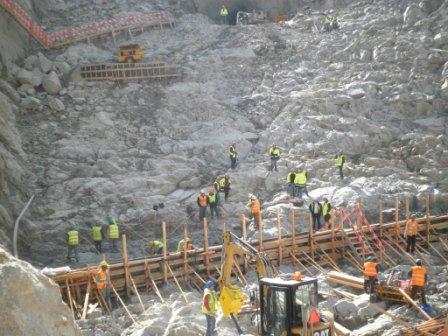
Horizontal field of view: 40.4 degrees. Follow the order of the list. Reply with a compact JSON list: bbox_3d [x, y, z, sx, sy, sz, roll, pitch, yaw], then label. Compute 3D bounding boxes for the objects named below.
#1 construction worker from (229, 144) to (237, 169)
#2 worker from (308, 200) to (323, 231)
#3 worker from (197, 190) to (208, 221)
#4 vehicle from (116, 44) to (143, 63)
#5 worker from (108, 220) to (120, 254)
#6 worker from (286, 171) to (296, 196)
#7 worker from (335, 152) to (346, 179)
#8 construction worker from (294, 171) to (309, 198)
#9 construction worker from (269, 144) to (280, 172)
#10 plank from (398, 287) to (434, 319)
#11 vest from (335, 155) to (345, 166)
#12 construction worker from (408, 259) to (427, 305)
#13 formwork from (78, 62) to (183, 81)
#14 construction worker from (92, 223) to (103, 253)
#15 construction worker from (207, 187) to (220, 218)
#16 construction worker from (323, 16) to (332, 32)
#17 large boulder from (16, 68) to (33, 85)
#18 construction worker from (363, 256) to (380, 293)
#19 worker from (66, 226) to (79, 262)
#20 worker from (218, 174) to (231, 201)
[{"bbox_3d":[0.622,-0.773,41.600,0.450,1.740,0.520,0,7,25],"label":"construction worker"},{"bbox_3d":[4.993,2.540,32.941,0.620,1.770,0.380,1,11,9],"label":"worker"},{"bbox_3d":[-1.194,2.121,34.263,0.580,1.760,0.380,-3,11,-12],"label":"worker"},{"bbox_3d":[-8.440,-10.241,54.500,2.200,1.600,3.000,-4,6,-9],"label":"vehicle"},{"bbox_3d":[-5.590,3.430,31.000,0.580,1.770,0.420,-2,6,6],"label":"worker"},{"bbox_3d":[4.128,0.960,37.200,0.550,1.680,0.450,2,8,37],"label":"worker"},{"bbox_3d":[7.546,-0.142,39.300,0.550,1.740,0.420,1,7,30],"label":"worker"},{"bbox_3d":[4.702,0.979,37.000,0.620,1.730,0.450,-2,6,6],"label":"construction worker"},{"bbox_3d":[3.175,-0.619,37.648,0.600,1.760,0.420,-1,11,0],"label":"construction worker"},{"bbox_3d":[6.834,4.838,21.700,0.140,0.050,2.014,-4,21,-17],"label":"plank"},{"bbox_3d":[7.558,-0.455,39.531,0.340,0.700,0.550,-11,15,-43],"label":"vest"},{"bbox_3d":[7.303,4.299,22.900,0.620,1.750,0.430,-4,6,-11],"label":"construction worker"},{"bbox_3d":[-7.301,-7.520,47.500,7.800,1.200,0.600,-2,6,-3],"label":"formwork"},{"bbox_3d":[-6.577,3.653,31.700,0.560,1.720,0.420,-2,6,9],"label":"construction worker"},{"bbox_3d":[-0.598,1.993,34.635,0.580,1.760,0.380,1,11,9],"label":"construction worker"},{"bbox_3d":[9.277,-12.774,54.000,0.600,1.420,0.600,-1,6,18],"label":"construction worker"},{"bbox_3d":[-16.726,-7.655,51.000,1.350,1.250,1.300,-4,6,-11],"label":"large boulder"},{"bbox_3d":[6.090,4.458,25.029,0.620,1.750,0.420,5,13,29],"label":"construction worker"},{"bbox_3d":[-7.606,3.828,30.600,0.580,1.750,0.420,-4,6,-9],"label":"worker"},{"bbox_3d":[0.094,1.229,38.032,0.580,1.750,0.420,8,14,39],"label":"worker"}]

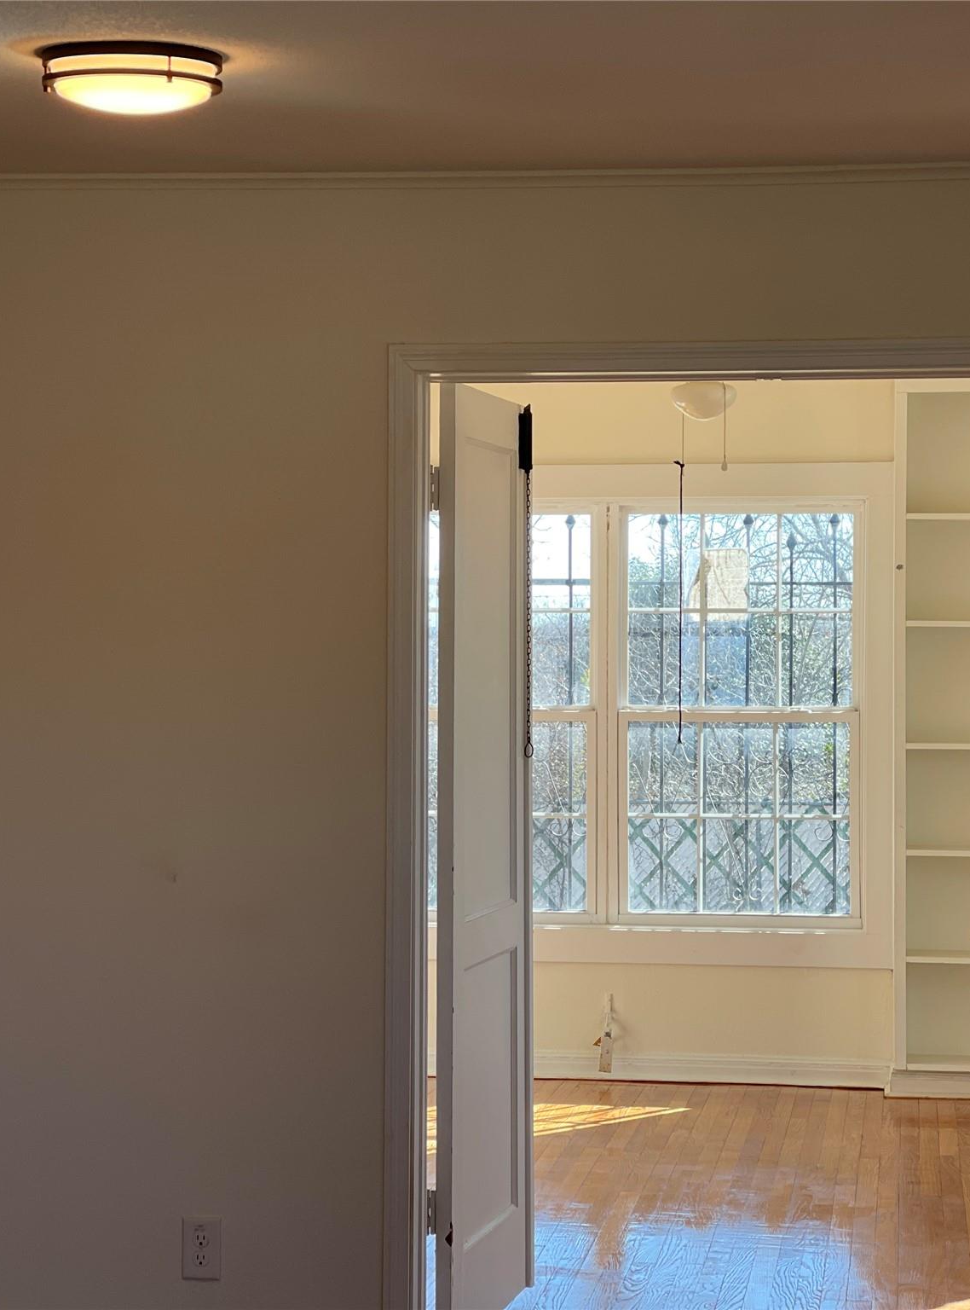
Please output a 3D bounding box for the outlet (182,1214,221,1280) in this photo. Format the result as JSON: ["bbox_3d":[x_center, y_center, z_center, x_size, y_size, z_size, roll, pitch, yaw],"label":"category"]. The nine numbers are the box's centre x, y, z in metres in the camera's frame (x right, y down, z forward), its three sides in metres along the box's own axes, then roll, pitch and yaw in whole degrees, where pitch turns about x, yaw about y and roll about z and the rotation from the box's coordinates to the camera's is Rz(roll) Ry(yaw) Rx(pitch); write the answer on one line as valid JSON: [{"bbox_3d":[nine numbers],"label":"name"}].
[{"bbox_3d":[-0.583,1.221,6.634,0.079,0.126,0.009,0,0,7],"label":"outlet"}]

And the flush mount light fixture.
[{"bbox_3d":[-0.587,-0.953,5.380,0.298,0.098,0.298,0,0,7],"label":"flush mount light fixture"}]

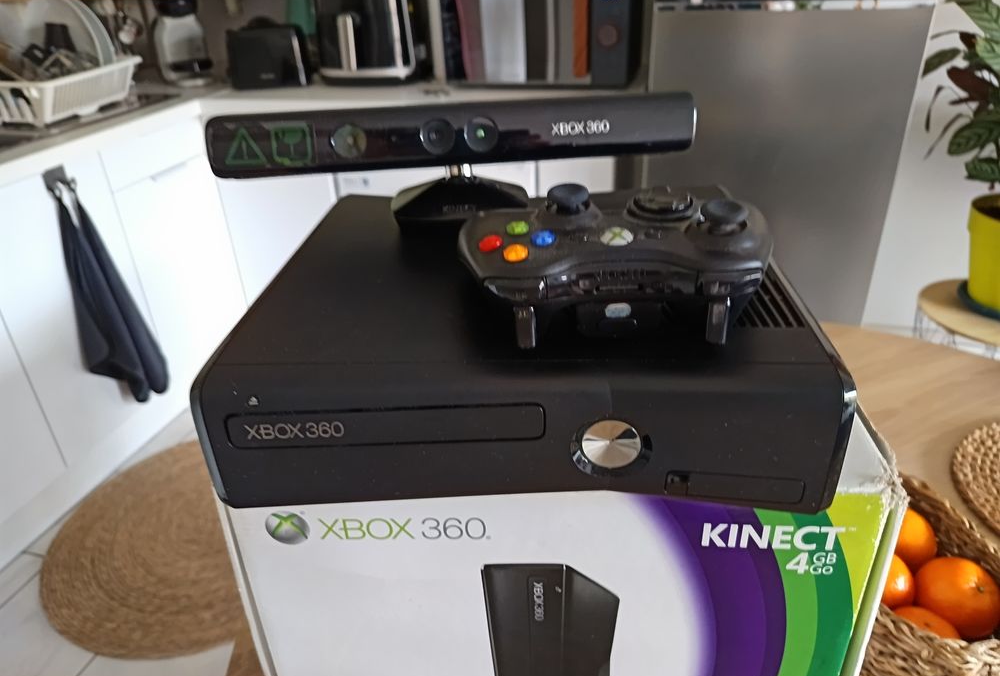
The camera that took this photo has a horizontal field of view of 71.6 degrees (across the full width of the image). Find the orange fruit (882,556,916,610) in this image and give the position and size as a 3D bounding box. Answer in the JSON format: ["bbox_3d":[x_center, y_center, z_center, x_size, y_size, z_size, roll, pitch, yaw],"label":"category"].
[{"bbox_3d":[0.298,0.199,0.547,0.059,0.056,0.059,6,30,15],"label":"orange fruit"}]

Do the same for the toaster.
[{"bbox_3d":[-0.733,-0.899,2.203,0.240,0.180,0.155,-3,29,-1],"label":"toaster"}]

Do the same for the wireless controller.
[{"bbox_3d":[0.053,-0.047,0.338,0.153,0.057,0.106,1,29,7],"label":"wireless controller"}]

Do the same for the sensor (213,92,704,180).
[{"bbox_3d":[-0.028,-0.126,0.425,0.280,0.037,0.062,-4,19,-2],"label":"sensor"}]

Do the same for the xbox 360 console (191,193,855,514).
[{"bbox_3d":[0.014,-0.016,0.413,0.270,0.075,0.264,0,29,4],"label":"xbox 360 console"}]

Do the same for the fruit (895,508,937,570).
[{"bbox_3d":[0.339,0.176,0.587,0.059,0.056,0.059,6,30,15],"label":"fruit"}]

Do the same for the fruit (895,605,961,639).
[{"bbox_3d":[0.301,0.225,0.502,0.059,0.056,0.059,6,30,15],"label":"fruit"}]

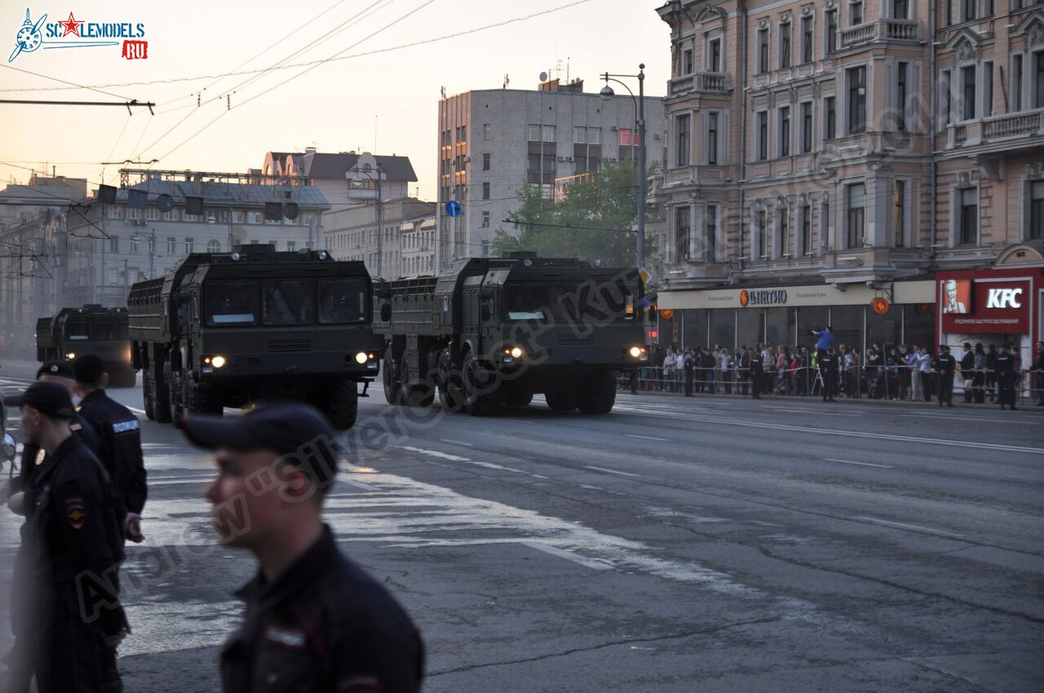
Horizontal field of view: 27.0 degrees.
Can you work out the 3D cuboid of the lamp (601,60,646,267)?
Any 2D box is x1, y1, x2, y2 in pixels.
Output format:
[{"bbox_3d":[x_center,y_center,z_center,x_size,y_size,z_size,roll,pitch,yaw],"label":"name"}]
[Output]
[{"bbox_3d":[4.043,-4.808,87.722,1.950,13.430,0.600,1,0,-19],"label":"lamp"}]

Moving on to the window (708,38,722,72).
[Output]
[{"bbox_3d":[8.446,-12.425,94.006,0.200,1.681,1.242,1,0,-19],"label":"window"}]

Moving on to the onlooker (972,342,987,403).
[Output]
[{"bbox_3d":[13.820,0.817,65.500,0.340,1.770,0.460,0,0,-22],"label":"onlooker"}]

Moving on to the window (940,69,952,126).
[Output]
[{"bbox_3d":[15.012,-8.712,76.366,0.250,2.000,0.650,1,0,-19],"label":"window"}]

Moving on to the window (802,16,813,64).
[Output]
[{"bbox_3d":[11.439,-12.172,86.491,0.200,1.823,1.006,1,0,-19],"label":"window"}]

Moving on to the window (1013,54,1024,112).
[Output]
[{"bbox_3d":[16.502,-8.657,71.880,0.200,1.919,0.571,1,0,-19],"label":"window"}]

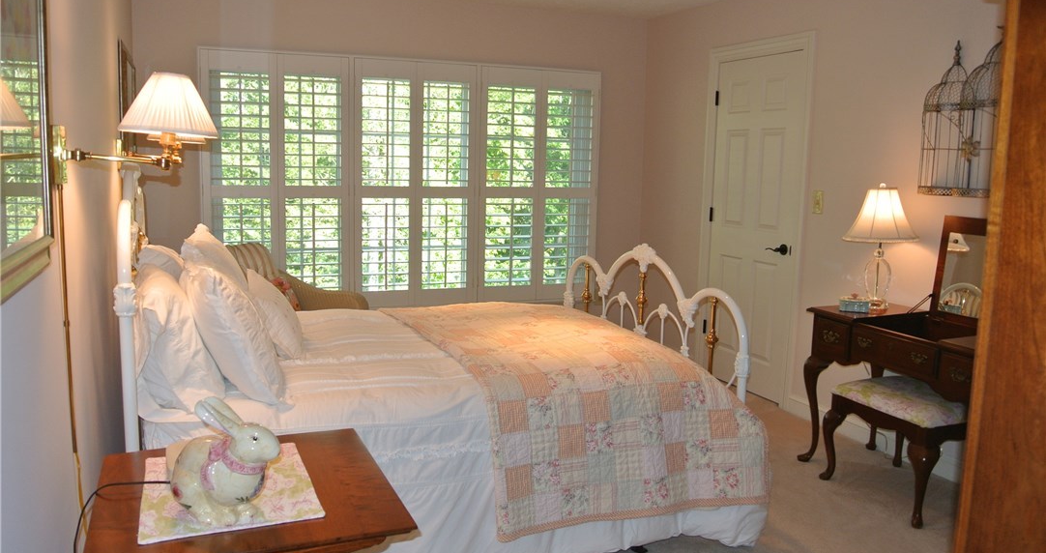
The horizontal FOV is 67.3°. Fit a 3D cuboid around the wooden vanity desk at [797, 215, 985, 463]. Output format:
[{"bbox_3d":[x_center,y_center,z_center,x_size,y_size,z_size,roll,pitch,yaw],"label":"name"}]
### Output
[{"bbox_3d":[1.754,0.365,3.247,0.550,1.200,1.070,-3,10,-23],"label":"wooden vanity desk"}]

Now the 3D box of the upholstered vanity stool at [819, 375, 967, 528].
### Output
[{"bbox_3d":[1.671,0.708,3.377,0.500,0.480,0.550,-3,10,-23],"label":"upholstered vanity stool"}]

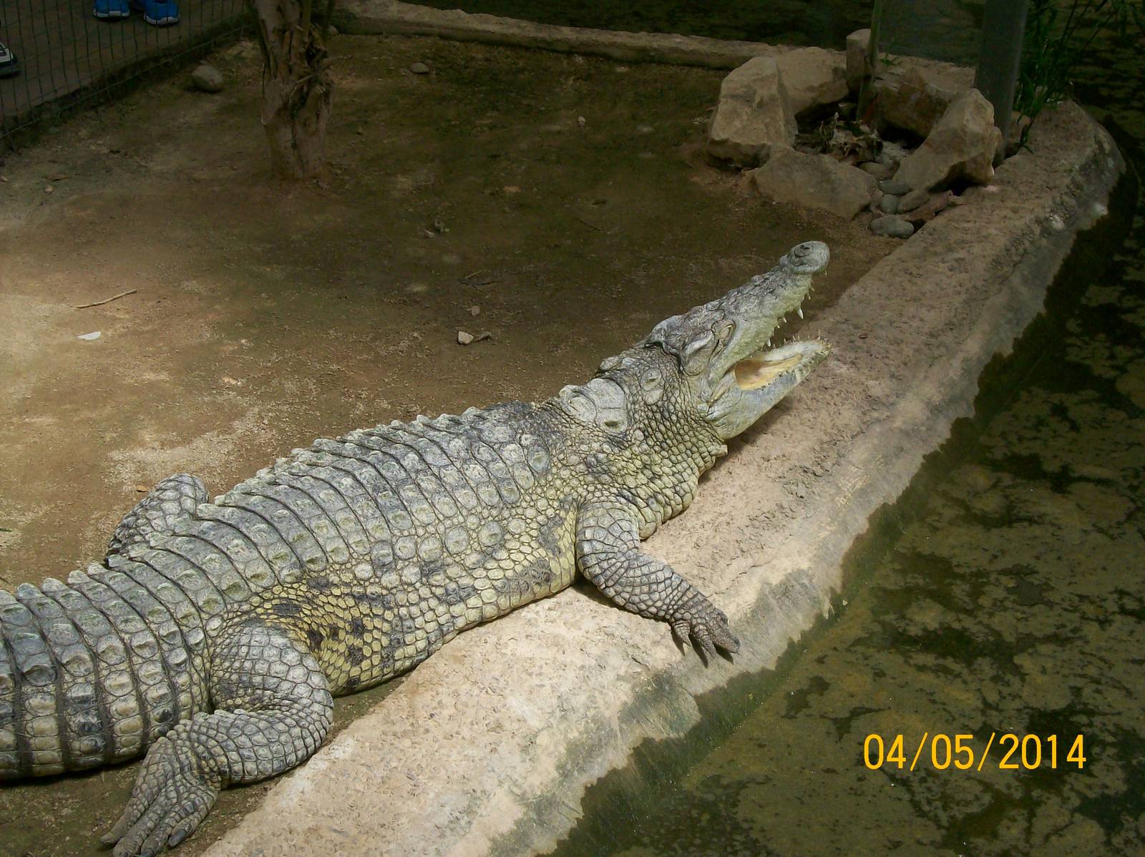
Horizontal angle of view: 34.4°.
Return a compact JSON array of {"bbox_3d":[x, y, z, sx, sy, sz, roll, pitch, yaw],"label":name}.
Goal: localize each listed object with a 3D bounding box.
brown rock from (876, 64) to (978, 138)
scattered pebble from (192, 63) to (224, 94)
[{"bbox_3d":[0.888,-0.828,4.659,0.250,0.140,0.180,10,31,17],"label":"brown rock"},{"bbox_3d":[-0.991,-0.951,5.031,0.092,0.075,0.088,-5,30,-9],"label":"scattered pebble"}]

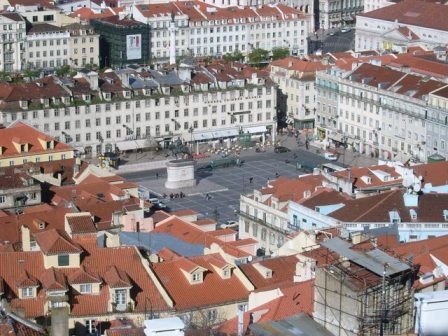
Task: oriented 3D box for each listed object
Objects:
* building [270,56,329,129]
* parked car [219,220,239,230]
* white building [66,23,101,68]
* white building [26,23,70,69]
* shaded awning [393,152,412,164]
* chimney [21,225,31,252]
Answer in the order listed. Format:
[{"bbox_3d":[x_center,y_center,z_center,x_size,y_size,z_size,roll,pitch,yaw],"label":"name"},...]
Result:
[{"bbox_3d":[24.450,-24.310,418.630,10.500,20.500,19.070,-8,16,-28],"label":"building"},{"bbox_3d":[1.460,13.330,308.190,4.300,1.460,1.770,-8,16,-28],"label":"parked car"},{"bbox_3d":[-54.160,-44.200,496.610,11.450,20.000,12.500,-8,16,-28],"label":"white building"},{"bbox_3d":[-66.520,-42.900,489.780,16.670,20.710,12.500,-8,16,-28],"label":"white building"},{"bbox_3d":[48.590,-2.820,364.750,2.200,2.040,5.890,-8,16,-28],"label":"shaded awning"},{"bbox_3d":[-21.250,7.690,143.350,0.820,3.100,0.750,-3,15,-14],"label":"chimney"}]

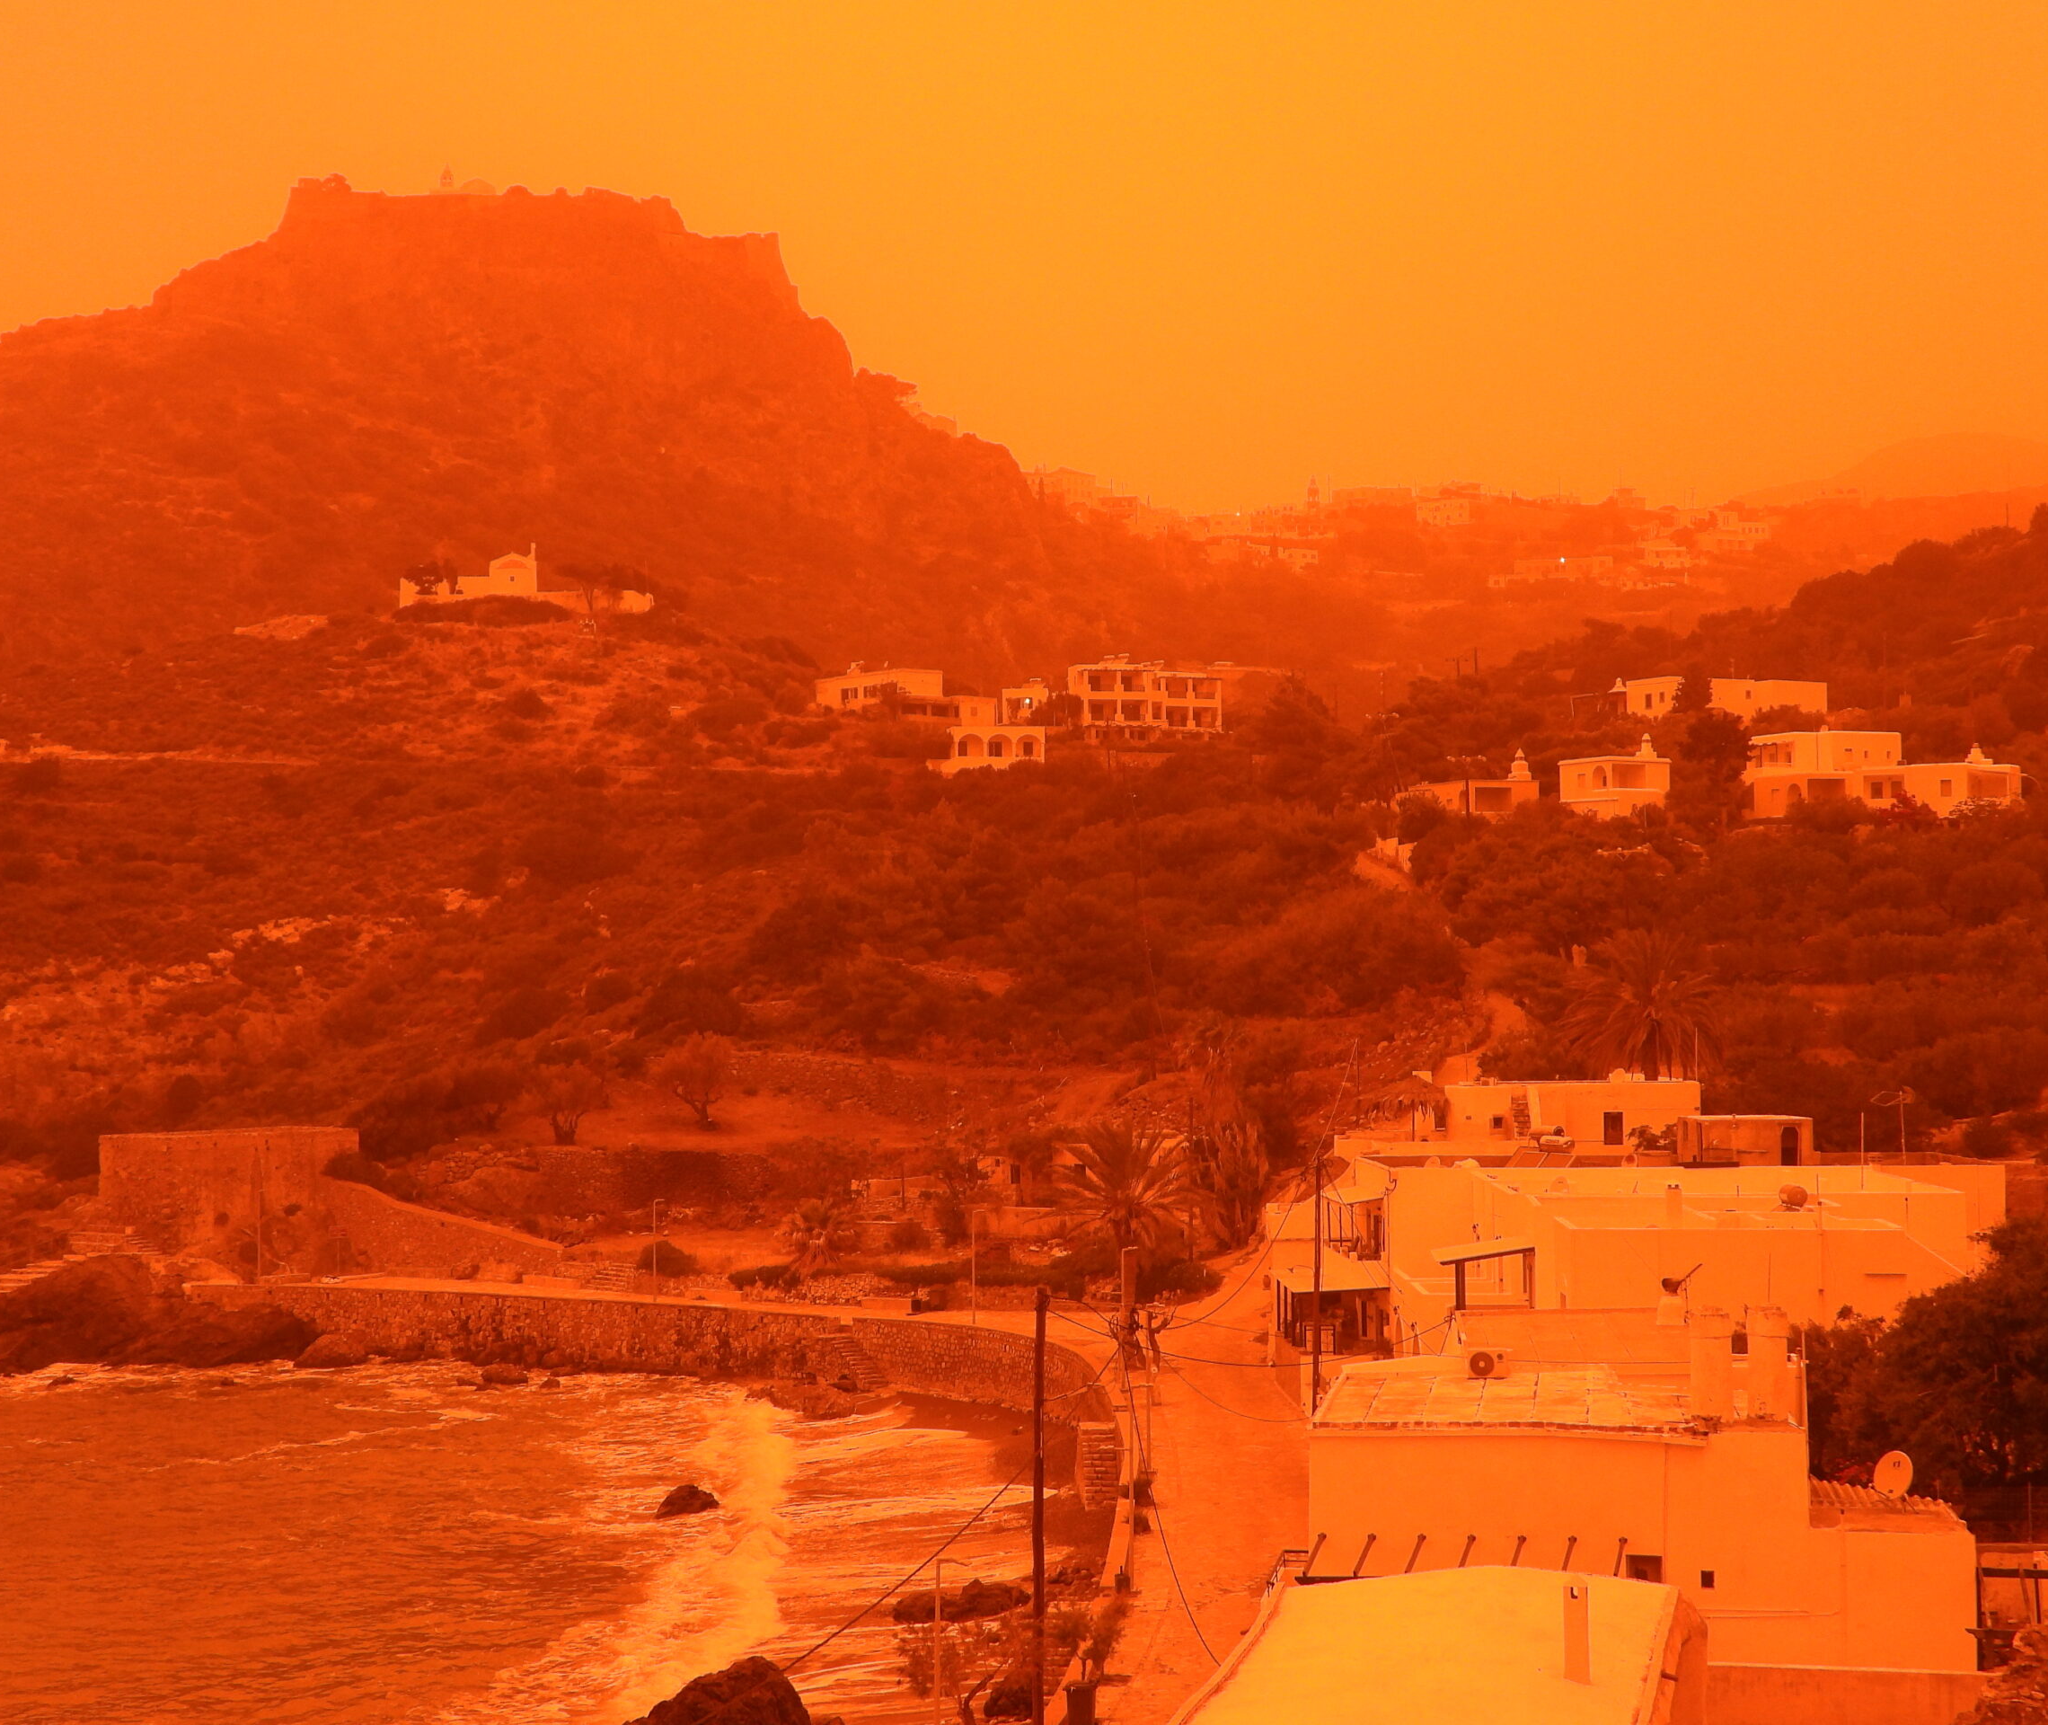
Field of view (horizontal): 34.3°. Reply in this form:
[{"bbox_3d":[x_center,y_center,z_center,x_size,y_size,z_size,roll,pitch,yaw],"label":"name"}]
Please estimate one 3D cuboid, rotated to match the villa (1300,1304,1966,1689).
[{"bbox_3d":[10.650,10.420,58.000,10.800,6.100,7.200,0,-1,9],"label":"villa"}]

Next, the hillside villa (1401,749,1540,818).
[{"bbox_3d":[32.600,-5.500,243.000,6.600,5.000,8.600,0,-1,-20],"label":"hillside villa"}]

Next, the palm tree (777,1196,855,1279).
[{"bbox_3d":[-9.580,17.310,152.000,3.500,3.900,3.500,0,-1,0],"label":"palm tree"}]

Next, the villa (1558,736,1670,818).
[{"bbox_3d":[43.200,-6.100,243.000,5.800,6.000,6.000,0,-1,-28],"label":"villa"}]

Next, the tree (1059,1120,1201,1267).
[{"bbox_3d":[4.540,14.610,146.000,6.200,6.900,6.200,0,-1,0],"label":"tree"}]

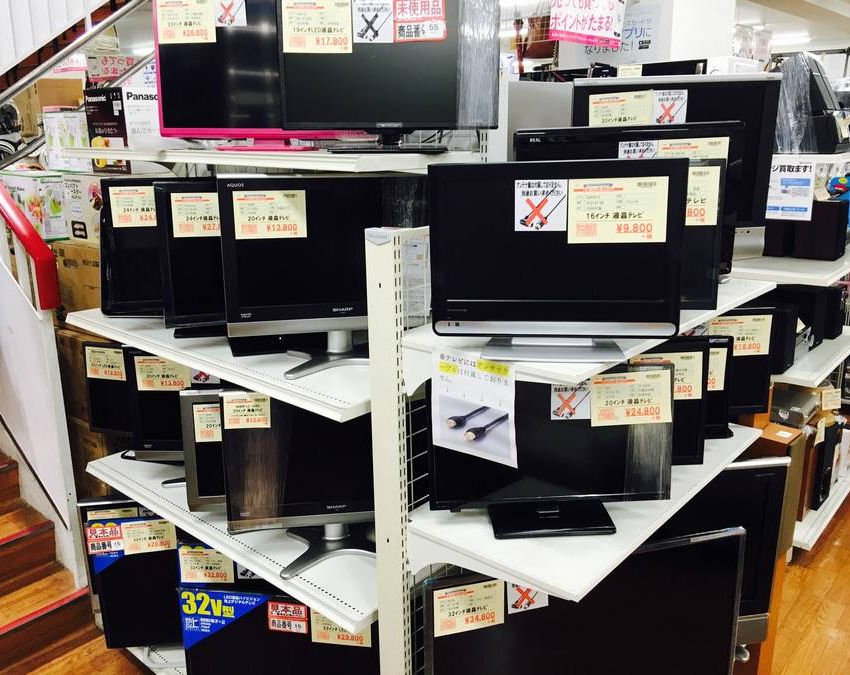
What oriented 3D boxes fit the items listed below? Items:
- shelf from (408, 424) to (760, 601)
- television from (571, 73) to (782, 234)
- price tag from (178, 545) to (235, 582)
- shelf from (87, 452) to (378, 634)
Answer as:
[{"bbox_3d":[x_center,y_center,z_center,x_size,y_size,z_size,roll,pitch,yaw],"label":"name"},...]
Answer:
[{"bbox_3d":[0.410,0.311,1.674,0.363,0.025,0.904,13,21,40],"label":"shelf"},{"bbox_3d":[0.603,-0.405,1.870,0.490,0.430,0.190,1,16,6],"label":"television"},{"bbox_3d":[-0.602,0.633,2.085,0.148,0.102,0.008,0,16,1],"label":"price tag"},{"bbox_3d":[-0.444,0.464,2.131,1.202,0.034,0.447,13,21,40],"label":"shelf"}]

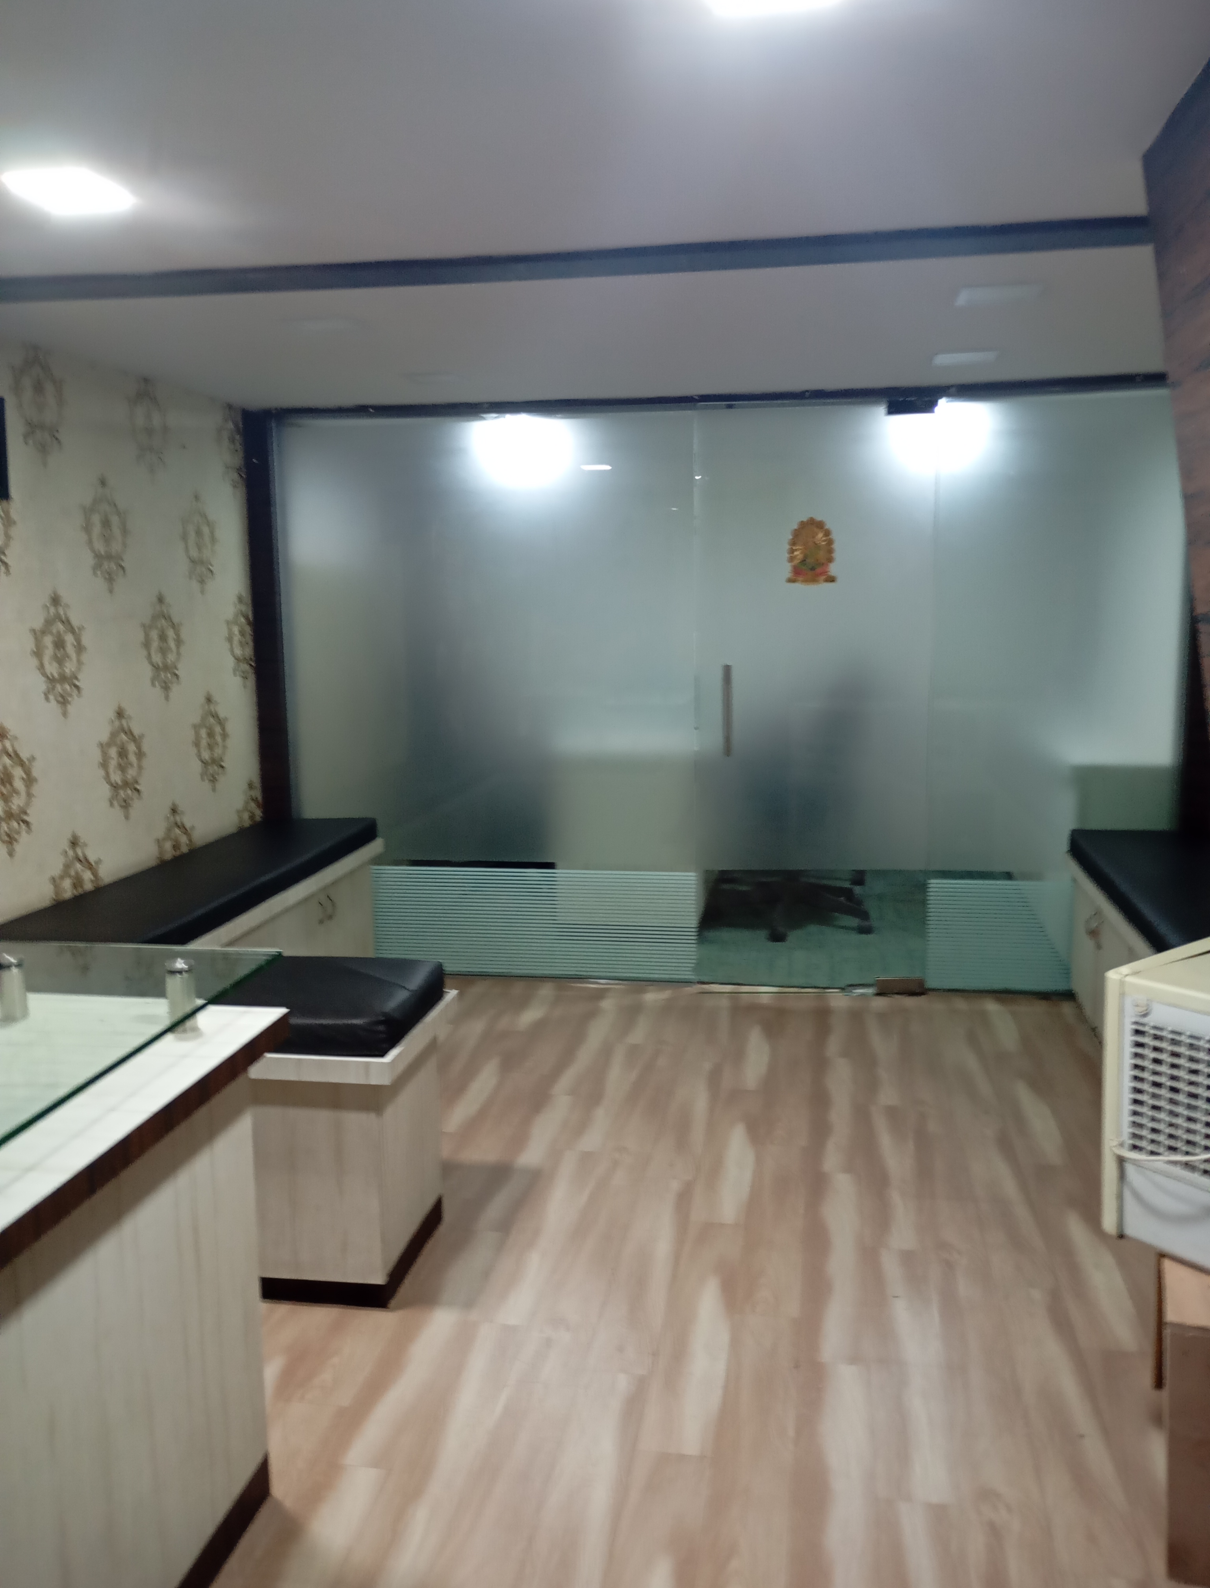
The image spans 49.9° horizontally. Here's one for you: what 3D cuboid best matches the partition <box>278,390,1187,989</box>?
[{"bbox_3d":[0.352,-0.304,4.386,3.025,1.957,0.050,1,9,10],"label":"partition"}]

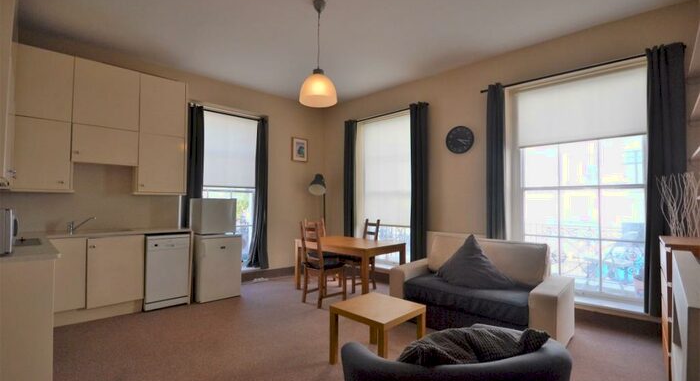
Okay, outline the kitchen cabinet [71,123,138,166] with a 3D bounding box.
[{"bbox_3d":[-2.871,-0.509,3.449,0.570,0.415,0.340,2,-3,-40],"label":"kitchen cabinet"}]

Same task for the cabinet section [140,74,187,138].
[{"bbox_3d":[-2.514,-1.070,3.894,0.503,0.740,0.360,2,-3,-40],"label":"cabinet section"}]

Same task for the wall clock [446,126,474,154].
[{"bbox_3d":[1.438,-0.666,3.830,0.370,0.370,0.045,-2,-3,41],"label":"wall clock"}]

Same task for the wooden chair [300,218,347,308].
[{"bbox_3d":[-0.332,0.917,3.806,0.430,1.030,0.490,-2,-3,44],"label":"wooden chair"}]

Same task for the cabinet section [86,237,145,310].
[{"bbox_3d":[-2.748,0.890,3.431,0.492,0.727,0.570,2,-3,-40],"label":"cabinet section"}]

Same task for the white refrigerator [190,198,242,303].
[{"bbox_3d":[-1.853,0.781,4.064,0.520,1.320,0.530,2,-3,-40],"label":"white refrigerator"}]

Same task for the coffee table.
[{"bbox_3d":[0.239,1.153,2.328,0.550,0.450,0.550,2,-3,-45],"label":"coffee table"}]

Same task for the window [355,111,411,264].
[{"bbox_3d":[0.537,0.008,4.733,1.100,2.350,0.150,-2,-3,41],"label":"window"}]

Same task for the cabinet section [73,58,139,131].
[{"bbox_3d":[-2.936,-1.094,3.541,0.595,0.735,0.360,2,-3,-40],"label":"cabinet section"}]

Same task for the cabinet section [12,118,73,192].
[{"bbox_3d":[-3.327,-0.369,3.184,0.430,0.745,0.360,2,-3,-40],"label":"cabinet section"}]

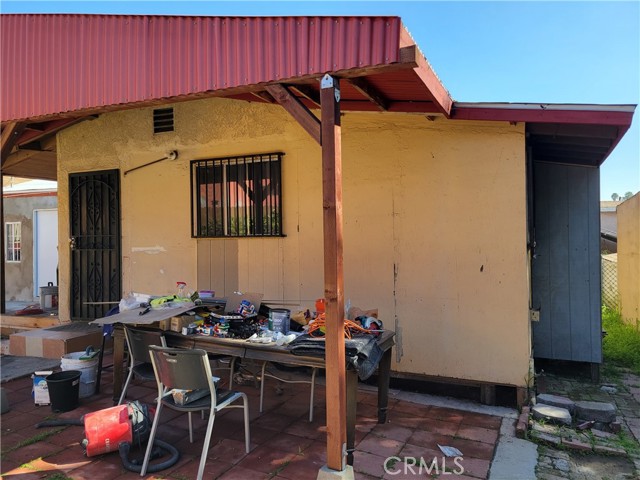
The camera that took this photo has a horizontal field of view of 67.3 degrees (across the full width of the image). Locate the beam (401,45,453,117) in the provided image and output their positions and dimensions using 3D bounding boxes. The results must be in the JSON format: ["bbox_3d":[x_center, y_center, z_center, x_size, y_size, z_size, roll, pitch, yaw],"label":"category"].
[{"bbox_3d":[0.839,-1.109,3.520,0.070,0.160,1.500,0,0,23],"label":"beam"}]

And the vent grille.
[{"bbox_3d":[-1.984,-1.511,6.077,0.335,0.300,0.050,0,0,25],"label":"vent grille"}]

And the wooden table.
[{"bbox_3d":[-0.645,1.162,4.250,2.460,0.760,0.950,0,0,25],"label":"wooden table"}]

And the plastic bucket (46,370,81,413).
[{"bbox_3d":[-2.262,1.353,4.250,0.275,0.285,0.275,-1,0,0],"label":"plastic bucket"}]

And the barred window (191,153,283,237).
[{"bbox_3d":[-0.992,-0.498,5.602,1.318,0.933,0.100,0,0,25],"label":"barred window"}]

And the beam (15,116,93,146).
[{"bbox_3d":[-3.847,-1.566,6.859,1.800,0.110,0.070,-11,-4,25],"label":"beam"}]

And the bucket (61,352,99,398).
[{"bbox_3d":[-2.280,1.296,4.580,0.320,0.365,0.320,-1,0,0],"label":"bucket"}]

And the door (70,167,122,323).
[{"bbox_3d":[-3.117,0.108,6.606,0.999,2.079,0.070,0,0,25],"label":"door"}]

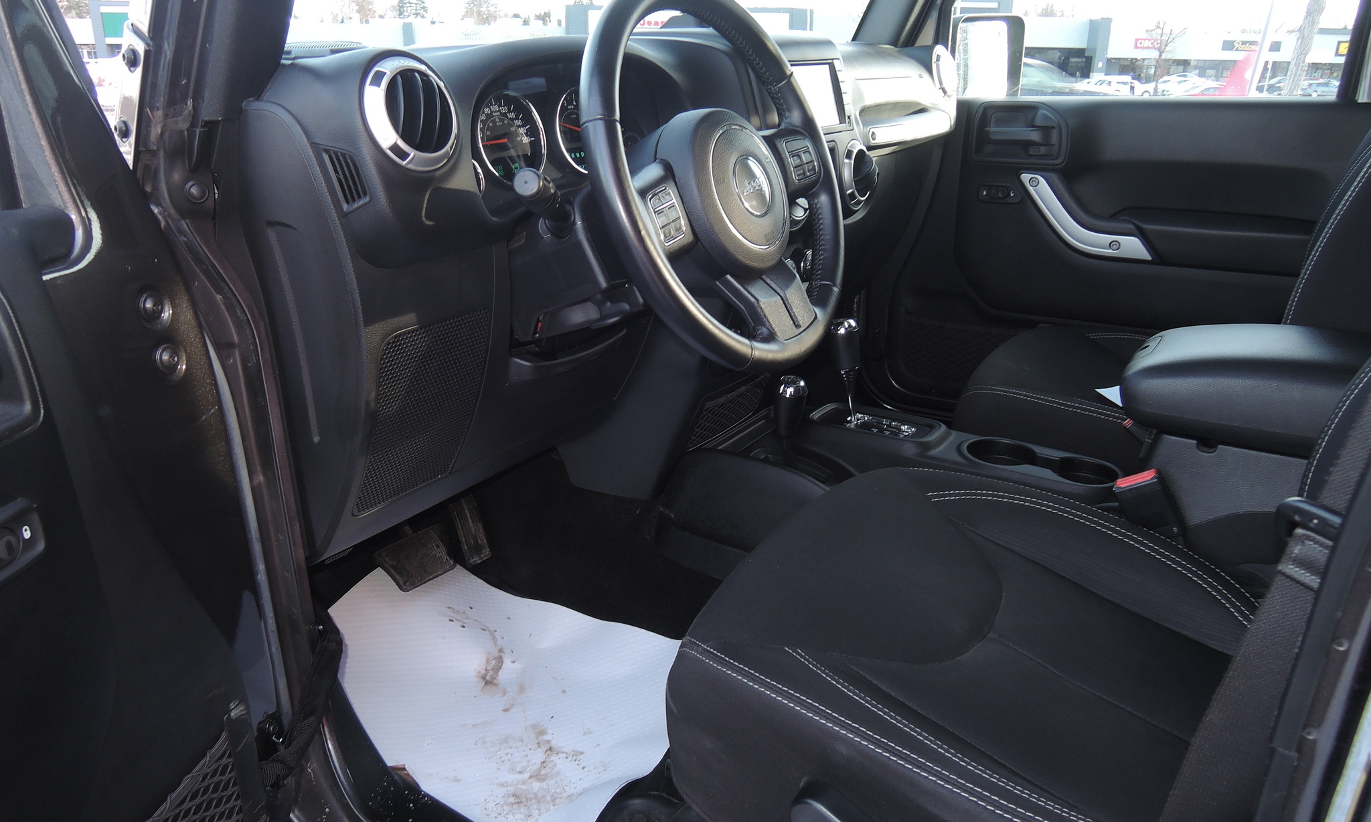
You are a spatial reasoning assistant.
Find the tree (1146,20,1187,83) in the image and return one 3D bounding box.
[{"bbox_3d":[33.353,-24.504,66.000,2.800,5.300,2.800,-1,20,0],"label":"tree"}]

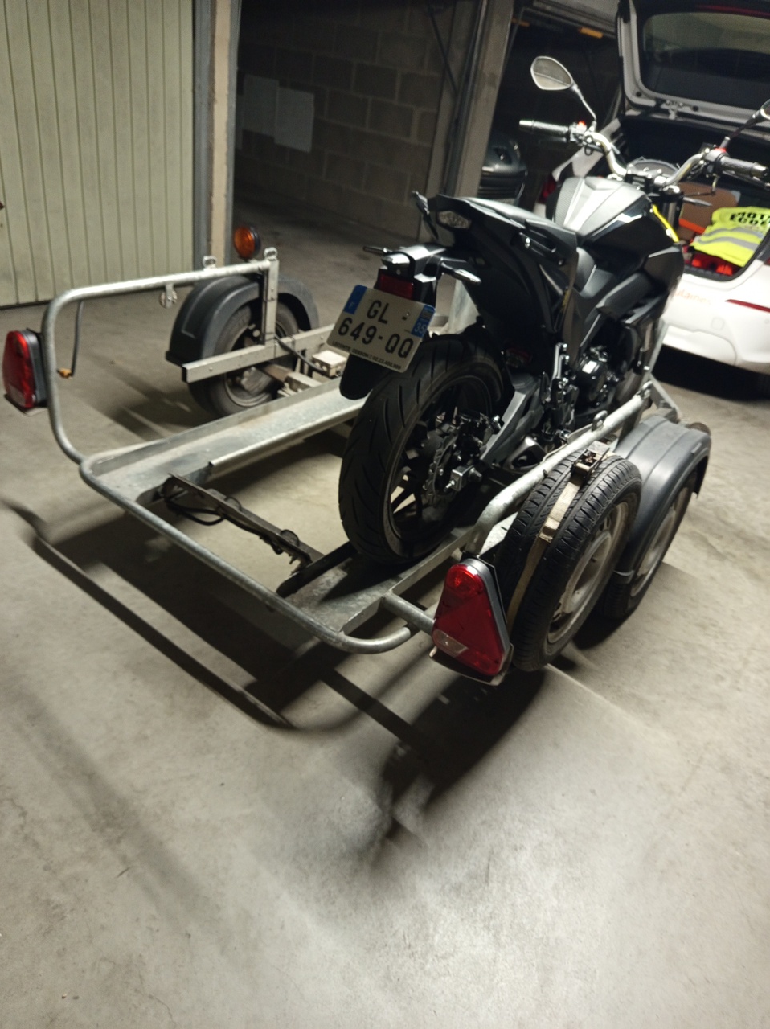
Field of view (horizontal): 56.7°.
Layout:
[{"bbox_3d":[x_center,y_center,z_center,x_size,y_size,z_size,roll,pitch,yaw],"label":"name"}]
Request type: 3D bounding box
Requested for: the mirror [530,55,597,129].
[{"bbox_3d":[0.584,-1.368,2.300,0.250,0.175,0.090,27,36,26],"label":"mirror"}]

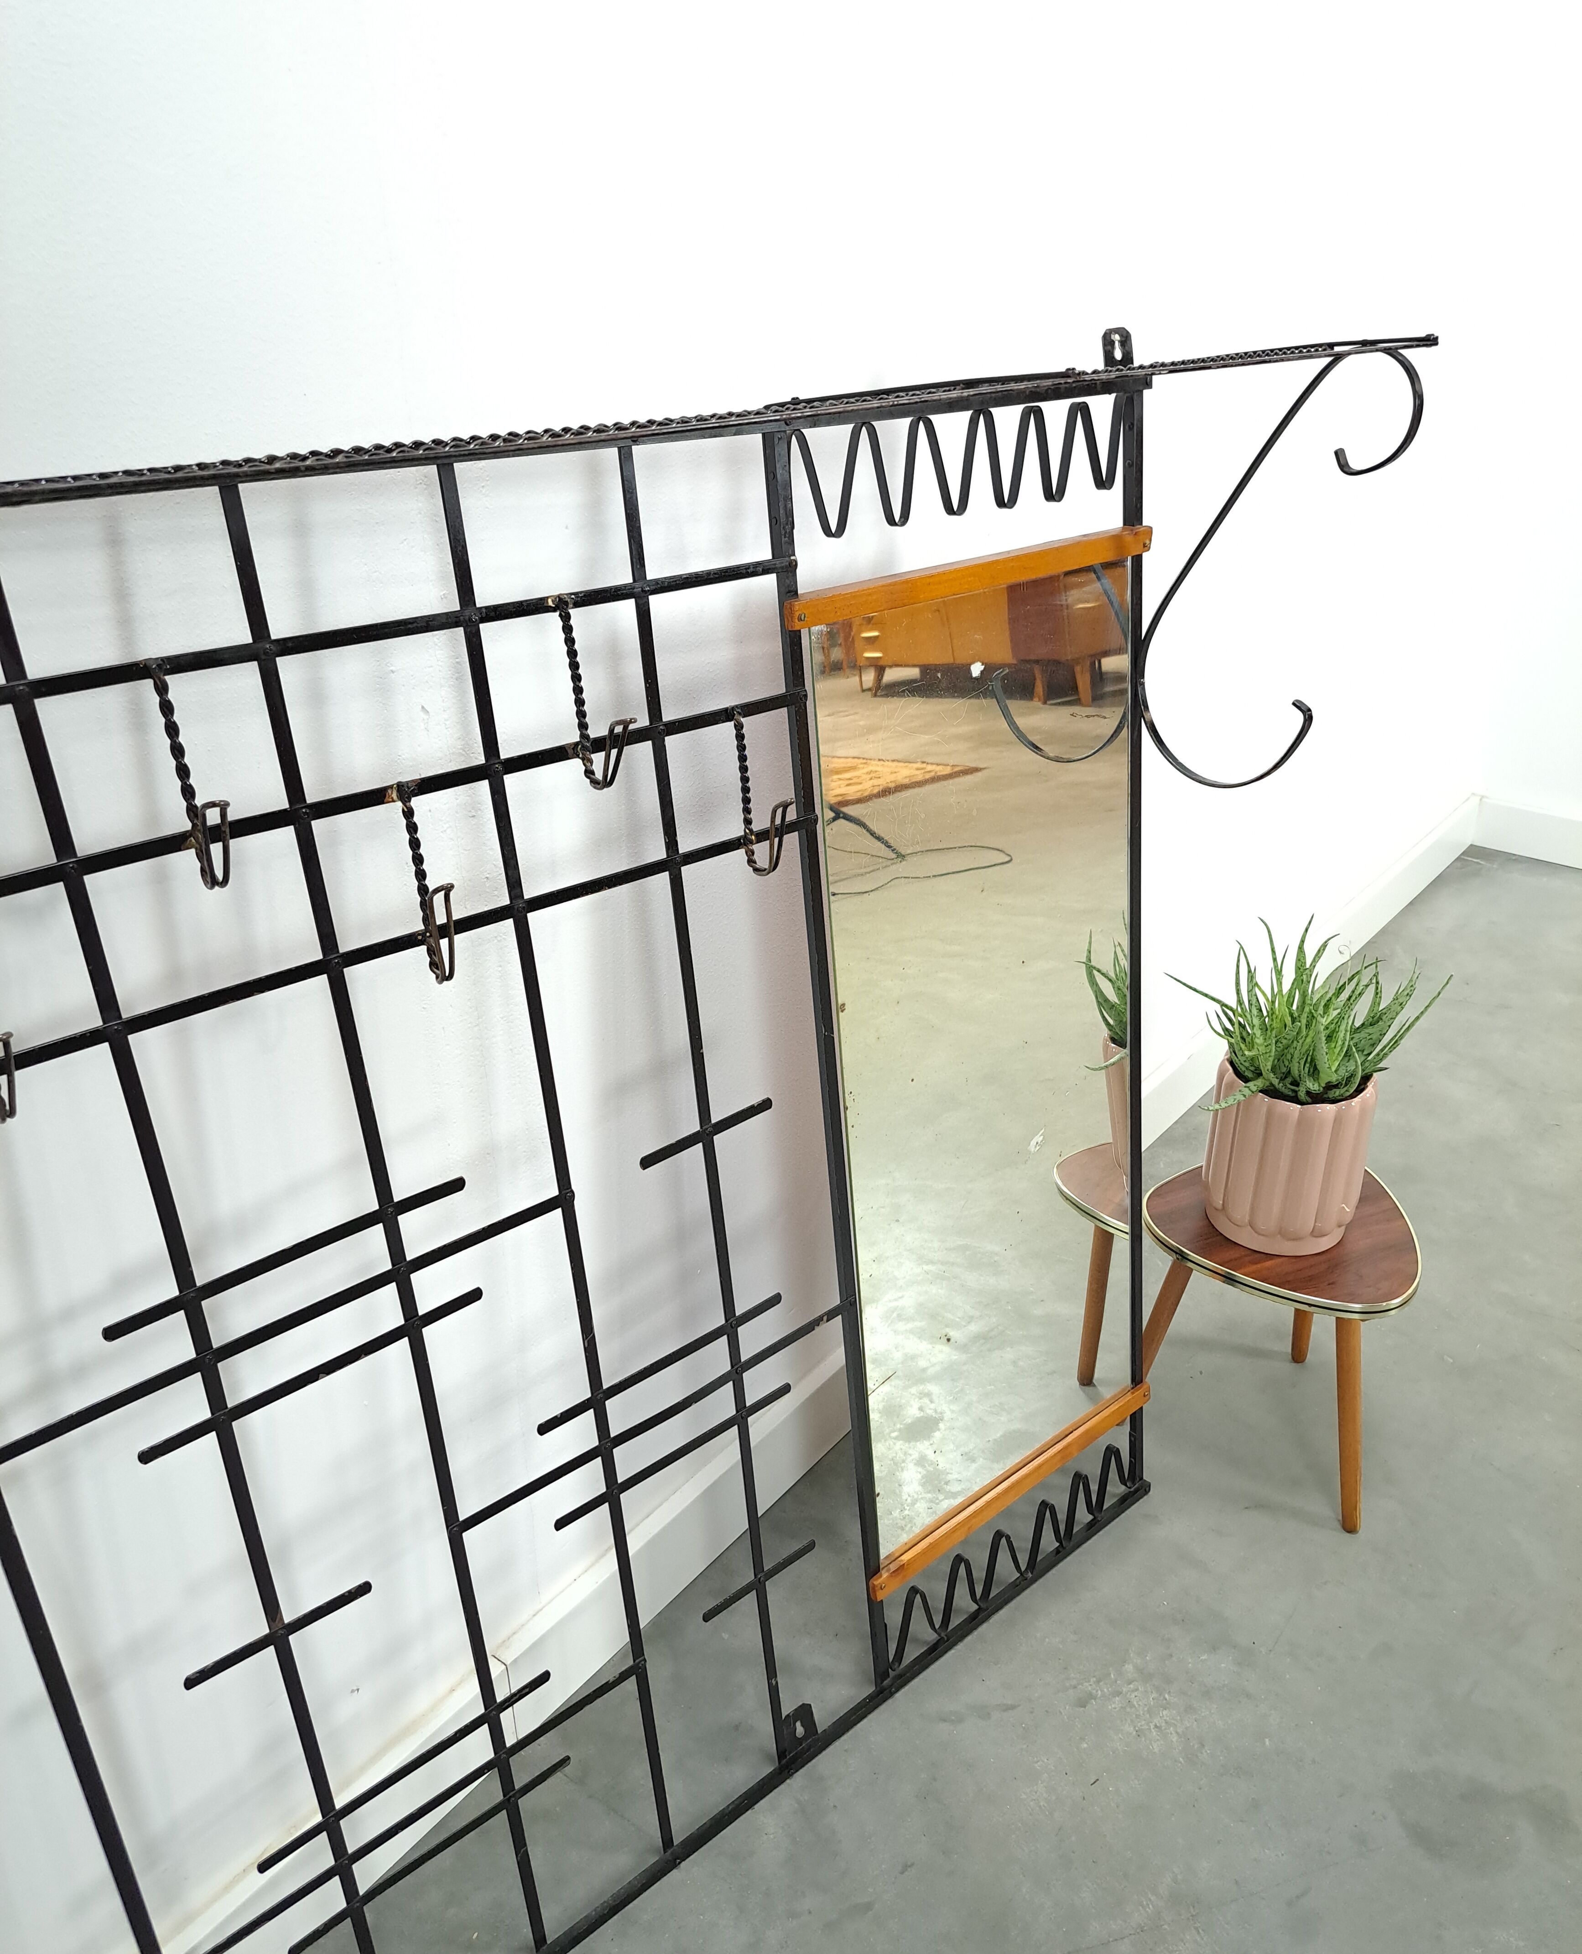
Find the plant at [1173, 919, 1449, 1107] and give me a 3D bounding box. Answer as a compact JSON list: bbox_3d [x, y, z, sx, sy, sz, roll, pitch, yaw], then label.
[{"bbox_3d":[0.544,0.036,1.538,0.290,0.192,0.267,-1,27,1],"label":"plant"}]

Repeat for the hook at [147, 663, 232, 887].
[{"bbox_3d":[-0.334,-0.111,0.829,0.019,0.136,0.052,-21,26,-35],"label":"hook"}]

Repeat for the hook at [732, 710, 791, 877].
[{"bbox_3d":[-0.017,-0.135,1.091,0.019,0.134,0.053,-21,26,-35],"label":"hook"}]

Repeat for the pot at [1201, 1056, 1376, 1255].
[{"bbox_3d":[0.547,0.180,1.616,0.167,0.198,0.167,-1,27,1],"label":"pot"}]

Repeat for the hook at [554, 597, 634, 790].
[{"bbox_3d":[-0.127,-0.188,0.978,0.019,0.135,0.058,-21,26,-35],"label":"hook"}]

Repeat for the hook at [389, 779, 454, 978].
[{"bbox_3d":[-0.229,-0.057,0.942,0.019,0.139,0.044,-21,26,-35],"label":"hook"}]

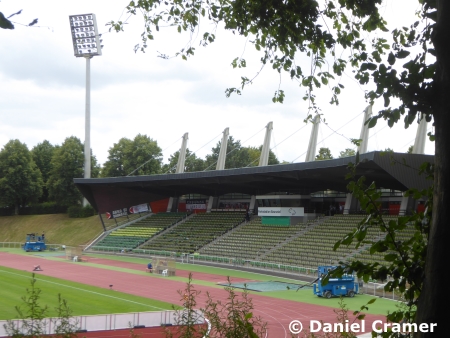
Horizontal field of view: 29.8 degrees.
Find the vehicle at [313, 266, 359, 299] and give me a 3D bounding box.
[{"bbox_3d":[9.807,9.945,74.764,3.800,2.800,1.850,1,-3,-21],"label":"vehicle"}]

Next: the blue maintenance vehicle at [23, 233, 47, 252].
[{"bbox_3d":[-33.323,12.911,147.766,3.800,3.000,1.850,2,-3,-36],"label":"blue maintenance vehicle"}]

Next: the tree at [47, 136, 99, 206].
[{"bbox_3d":[-32.283,1.050,180.115,10.650,15.990,10.000,0,-2,-10],"label":"tree"}]

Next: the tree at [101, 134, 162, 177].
[{"bbox_3d":[-19.930,0.953,182.120,12.920,16.810,12.000,0,-2,-6],"label":"tree"}]

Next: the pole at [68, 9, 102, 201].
[{"bbox_3d":[-28.716,-11.963,175.657,5.700,40.710,3.600,-1,-3,19],"label":"pole"}]

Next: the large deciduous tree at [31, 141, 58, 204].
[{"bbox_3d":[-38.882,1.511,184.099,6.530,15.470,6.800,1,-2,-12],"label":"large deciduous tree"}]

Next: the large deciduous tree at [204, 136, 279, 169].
[{"bbox_3d":[3.824,1.221,190.116,16.860,17.100,13.000,0,-2,1],"label":"large deciduous tree"}]

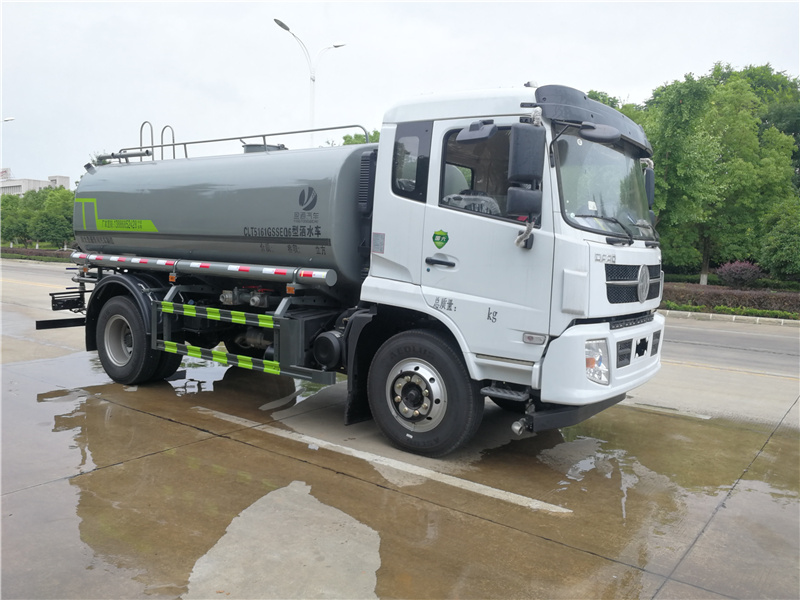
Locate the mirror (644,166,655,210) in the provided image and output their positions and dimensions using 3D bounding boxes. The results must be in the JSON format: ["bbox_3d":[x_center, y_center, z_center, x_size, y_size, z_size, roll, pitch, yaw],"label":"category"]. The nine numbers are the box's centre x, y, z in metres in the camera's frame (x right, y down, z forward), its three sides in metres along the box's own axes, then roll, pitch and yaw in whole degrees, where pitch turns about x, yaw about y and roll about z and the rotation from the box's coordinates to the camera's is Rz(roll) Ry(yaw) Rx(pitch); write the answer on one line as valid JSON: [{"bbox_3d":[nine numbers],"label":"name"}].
[{"bbox_3d":[2.485,-1.099,6.203,0.095,0.400,0.210,5,5,25],"label":"mirror"}]

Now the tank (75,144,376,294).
[{"bbox_3d":[-1.624,-0.922,7.438,4.570,1.460,2.220,6,5,35],"label":"tank"}]

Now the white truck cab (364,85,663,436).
[{"bbox_3d":[1.199,-0.408,5.464,1.940,2.440,2.400,6,5,35],"label":"white truck cab"}]

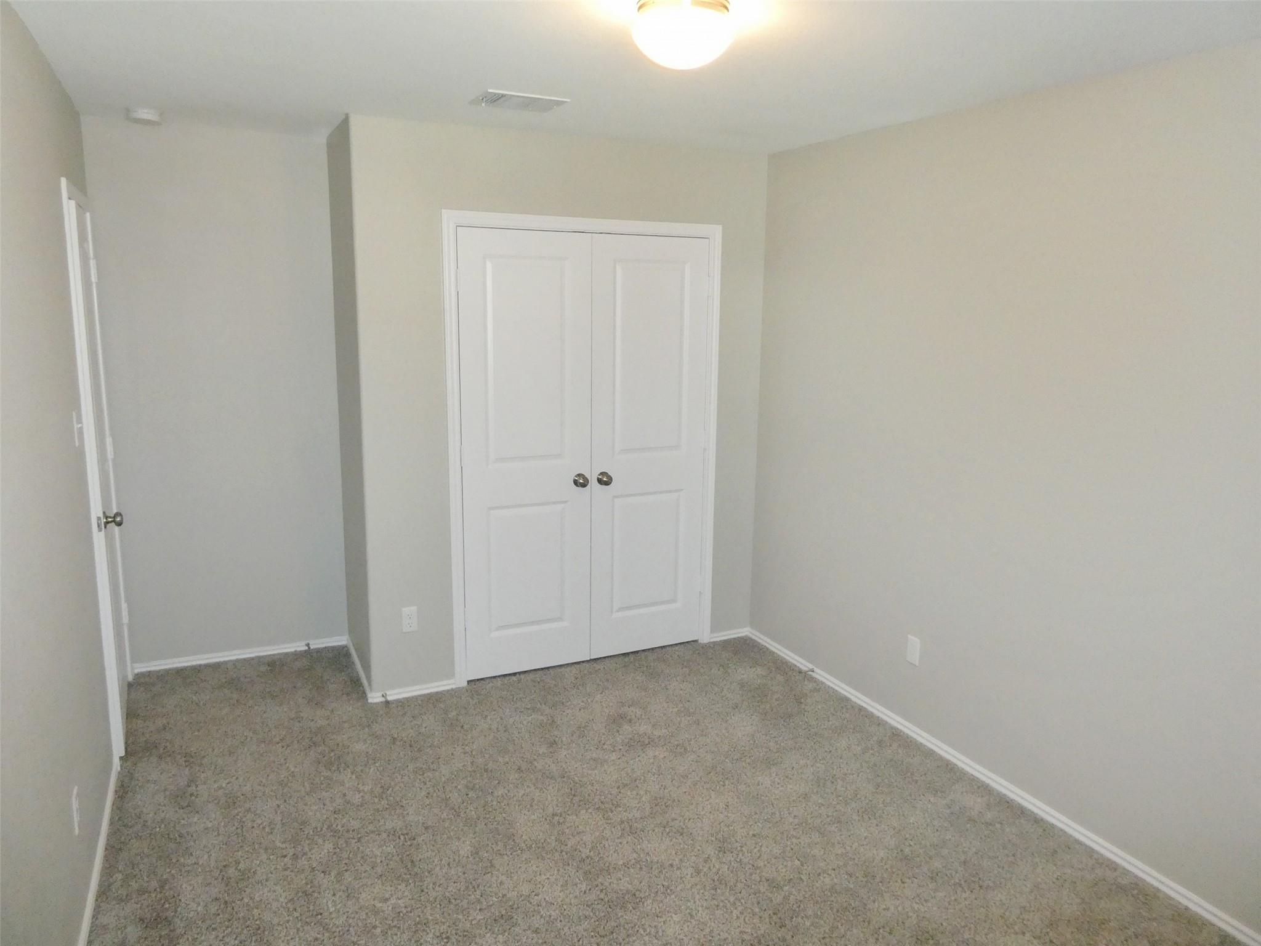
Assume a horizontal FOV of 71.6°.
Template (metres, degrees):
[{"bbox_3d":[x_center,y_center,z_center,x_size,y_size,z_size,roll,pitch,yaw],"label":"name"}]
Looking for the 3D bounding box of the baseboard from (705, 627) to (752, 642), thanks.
[{"bbox_3d":[0.522,0.858,4.636,0.260,0.042,0.015,-4,12,-25],"label":"baseboard"}]

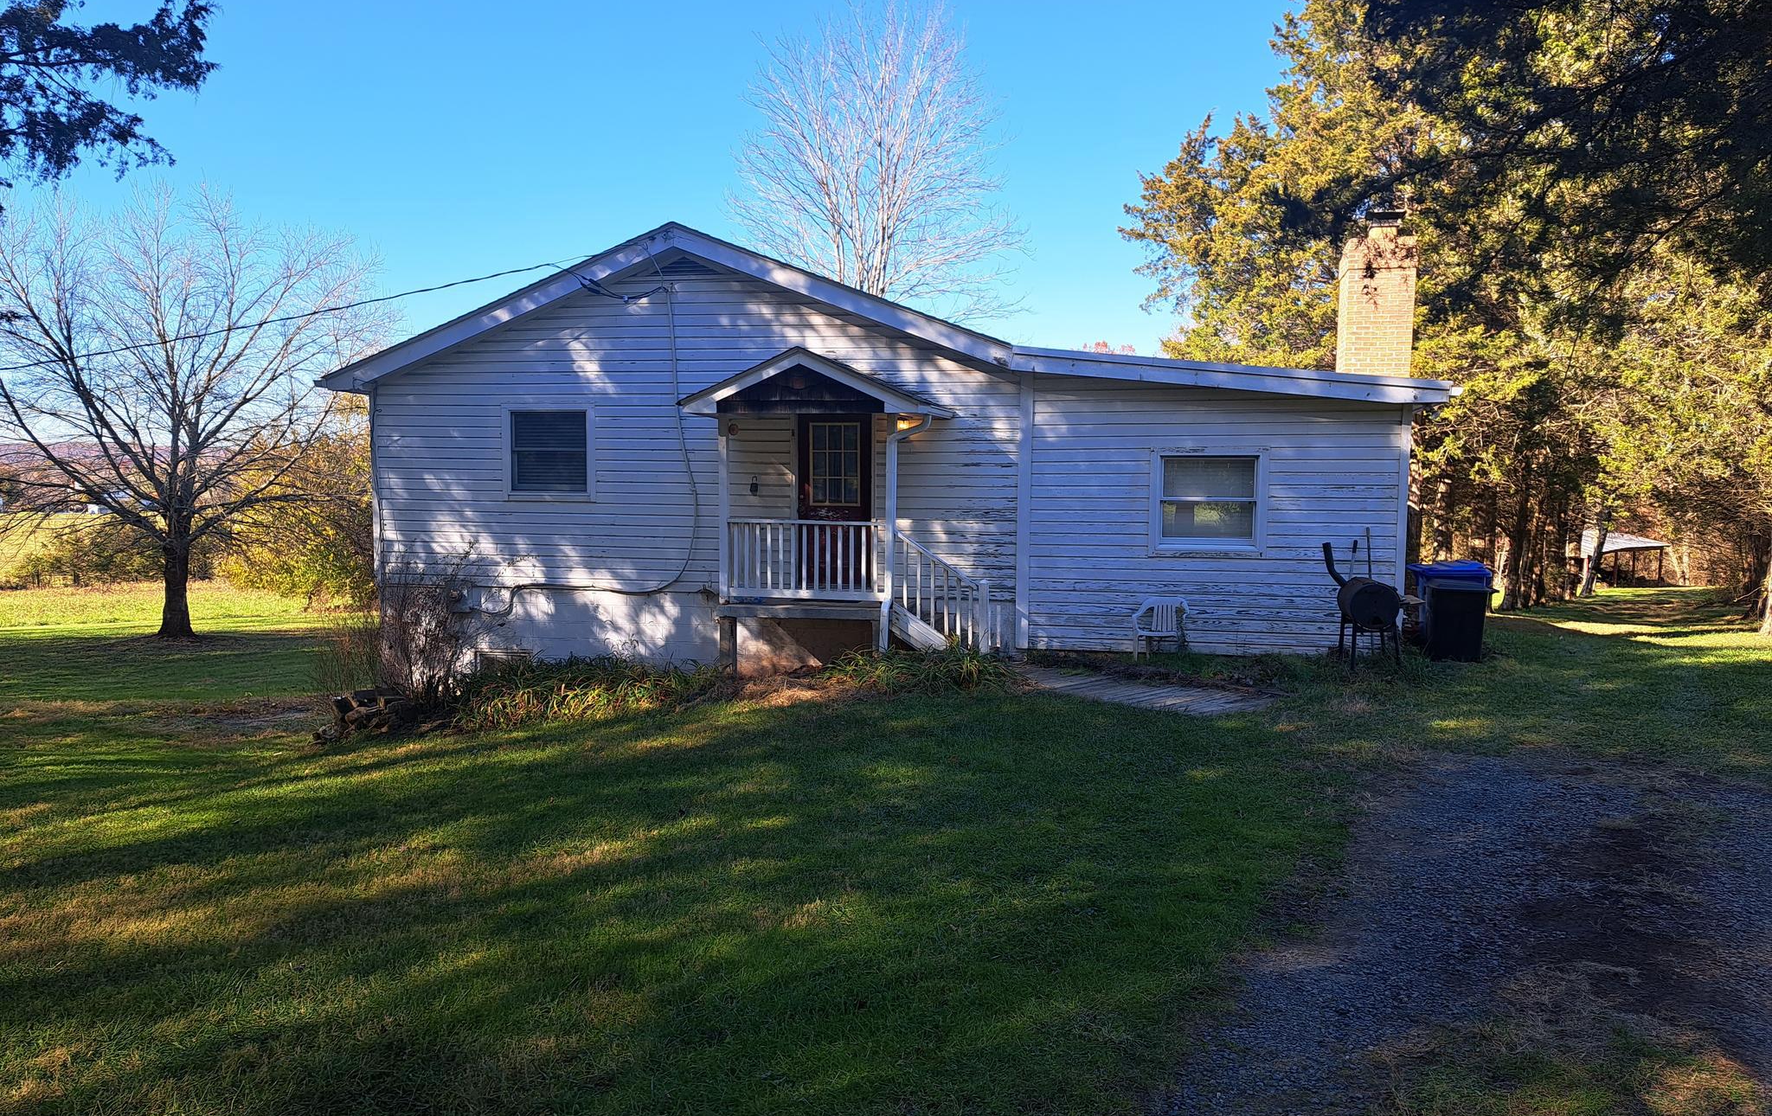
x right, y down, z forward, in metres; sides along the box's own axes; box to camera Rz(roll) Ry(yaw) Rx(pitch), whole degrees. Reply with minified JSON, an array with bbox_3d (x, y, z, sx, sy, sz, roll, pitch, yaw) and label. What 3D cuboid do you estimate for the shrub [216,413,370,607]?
[{"bbox_3d":[-12.319,-0.923,26.000,3.600,4.000,3.400,1,4,12],"label":"shrub"}]

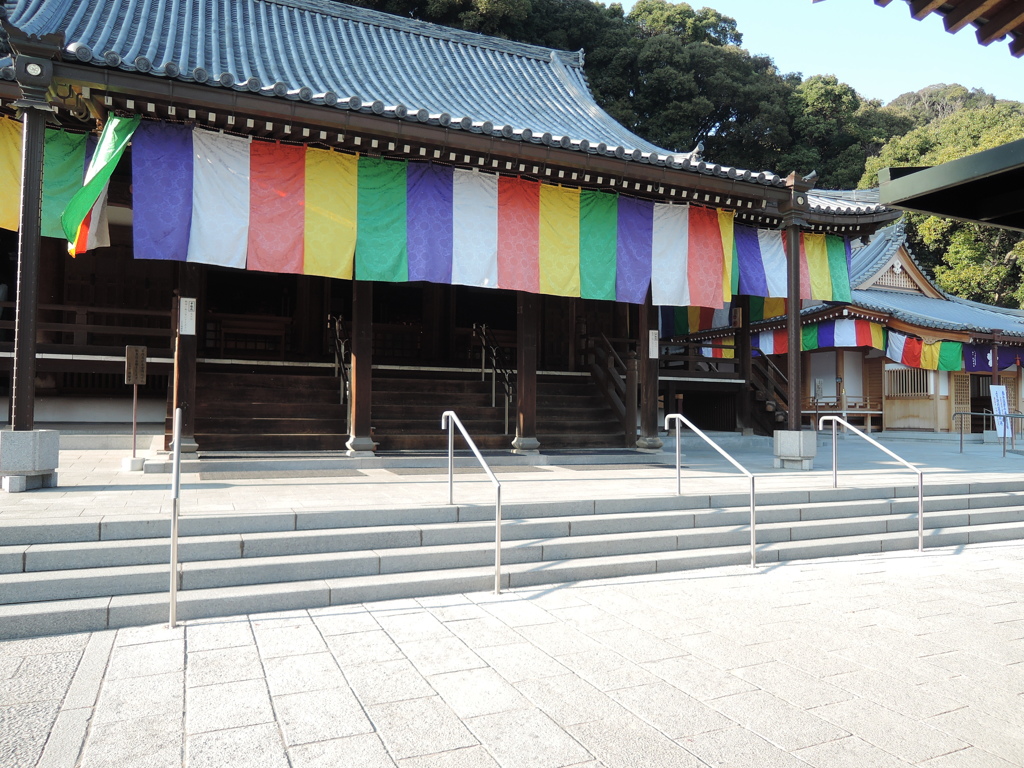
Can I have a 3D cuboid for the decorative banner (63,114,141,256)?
[{"bbox_3d":[-4.562,-2.206,7.891,0.750,1.550,0.400,2,-2,-24],"label":"decorative banner"}]

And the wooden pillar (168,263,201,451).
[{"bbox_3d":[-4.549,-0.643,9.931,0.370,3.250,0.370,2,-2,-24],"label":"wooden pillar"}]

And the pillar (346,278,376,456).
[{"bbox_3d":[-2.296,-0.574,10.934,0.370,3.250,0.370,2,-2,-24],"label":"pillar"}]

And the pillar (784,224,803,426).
[{"bbox_3d":[4.705,-0.941,11.825,0.180,3.450,0.180,2,-2,-24],"label":"pillar"}]

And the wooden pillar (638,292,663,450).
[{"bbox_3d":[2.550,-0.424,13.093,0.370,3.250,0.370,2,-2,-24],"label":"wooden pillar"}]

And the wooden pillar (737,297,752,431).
[{"bbox_3d":[5.334,-0.681,16.316,0.260,3.600,0.260,2,-2,-24],"label":"wooden pillar"}]

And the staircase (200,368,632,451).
[{"bbox_3d":[-1.685,0.466,12.818,8.170,1.350,1.300,2,-2,-24],"label":"staircase"}]

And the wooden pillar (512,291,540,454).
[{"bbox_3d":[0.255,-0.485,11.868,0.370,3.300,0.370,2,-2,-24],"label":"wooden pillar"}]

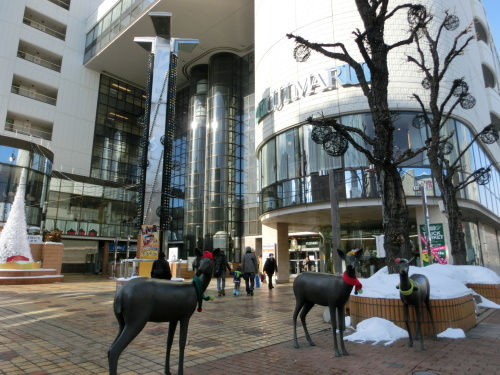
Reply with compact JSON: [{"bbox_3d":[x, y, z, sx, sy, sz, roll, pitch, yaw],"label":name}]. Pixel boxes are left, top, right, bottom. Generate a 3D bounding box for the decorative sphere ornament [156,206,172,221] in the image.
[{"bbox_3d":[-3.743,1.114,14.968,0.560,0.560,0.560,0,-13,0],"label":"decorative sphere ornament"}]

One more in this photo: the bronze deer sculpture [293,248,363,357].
[{"bbox_3d":[1.094,1.667,5.159,0.400,1.440,1.120,11,-16,-39],"label":"bronze deer sculpture"}]

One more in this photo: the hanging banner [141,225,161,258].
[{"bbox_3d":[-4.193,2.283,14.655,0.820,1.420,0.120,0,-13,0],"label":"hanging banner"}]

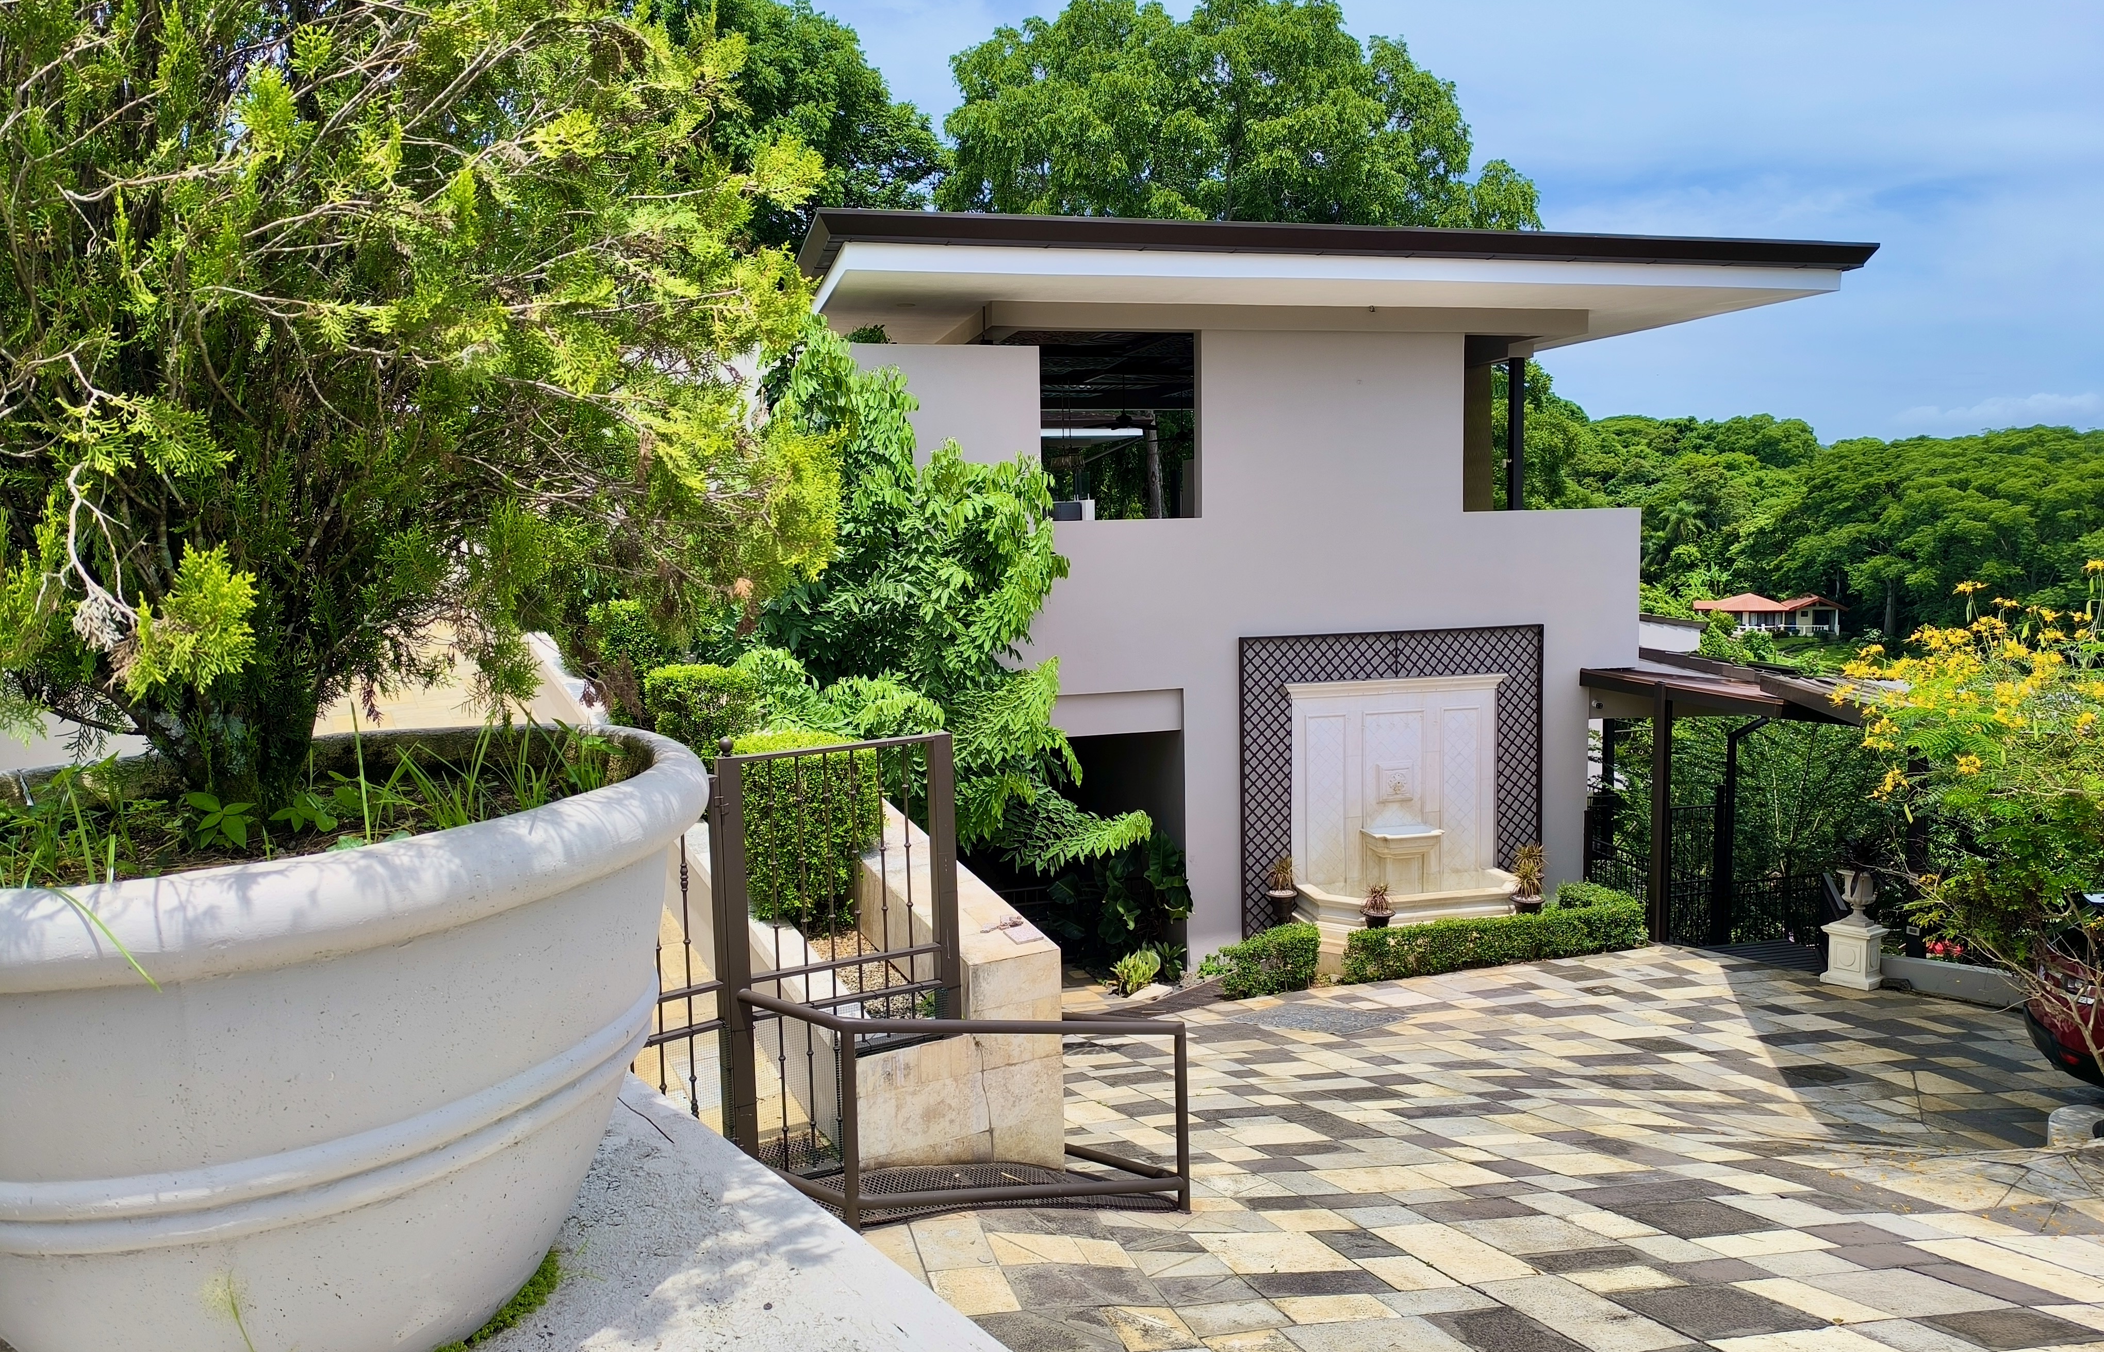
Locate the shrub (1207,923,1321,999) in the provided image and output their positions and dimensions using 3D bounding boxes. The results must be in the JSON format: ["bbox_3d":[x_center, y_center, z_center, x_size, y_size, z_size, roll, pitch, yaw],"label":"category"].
[{"bbox_3d":[2.329,3.170,15.792,1.191,0.580,0.800,-3,6,-15],"label":"shrub"}]

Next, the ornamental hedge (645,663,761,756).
[{"bbox_3d":[-2.873,0.436,11.504,0.940,1.050,0.950,-3,6,-15],"label":"ornamental hedge"}]

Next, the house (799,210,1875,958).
[{"bbox_3d":[2.669,-1.005,19.598,12.308,8.323,9.000,-3,6,-15],"label":"house"}]

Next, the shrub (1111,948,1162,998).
[{"bbox_3d":[0.779,2.729,12.861,0.430,0.370,0.410,-3,7,-14],"label":"shrub"}]

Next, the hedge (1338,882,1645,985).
[{"bbox_3d":[4.989,3.018,16.780,4.120,0.570,1.300,-3,6,-15],"label":"hedge"}]

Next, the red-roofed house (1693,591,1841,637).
[{"bbox_3d":[71.687,-6.173,140.000,13.600,4.500,8.500,2,6,27],"label":"red-roofed house"}]

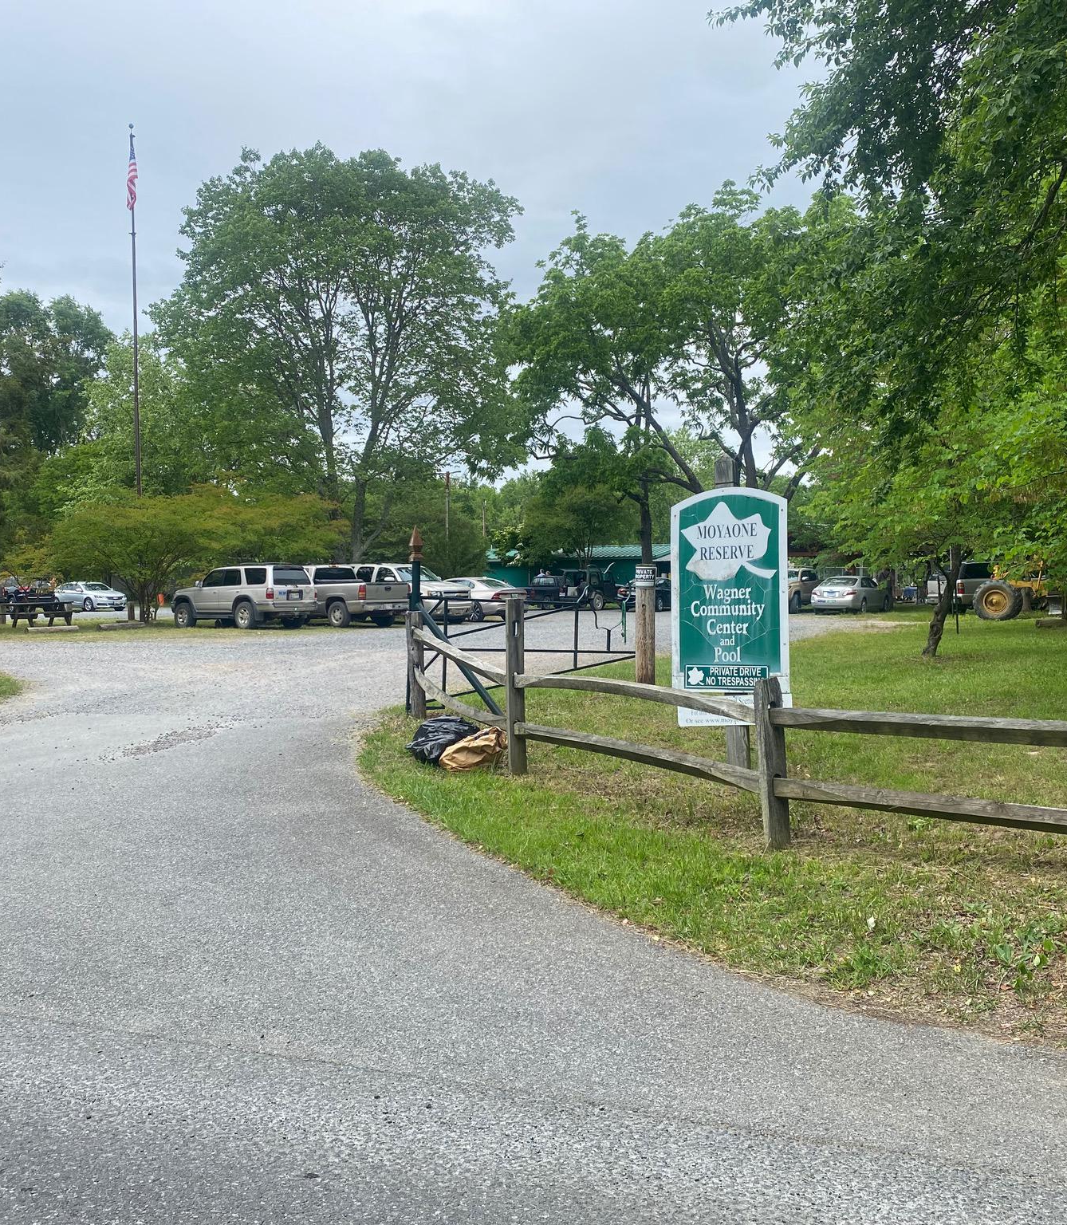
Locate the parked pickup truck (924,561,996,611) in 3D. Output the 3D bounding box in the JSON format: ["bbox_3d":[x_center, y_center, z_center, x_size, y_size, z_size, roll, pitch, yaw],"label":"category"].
[{"bbox_3d":[17.896,-0.999,47.470,5.500,1.910,1.970,-1,2,-23],"label":"parked pickup truck"}]

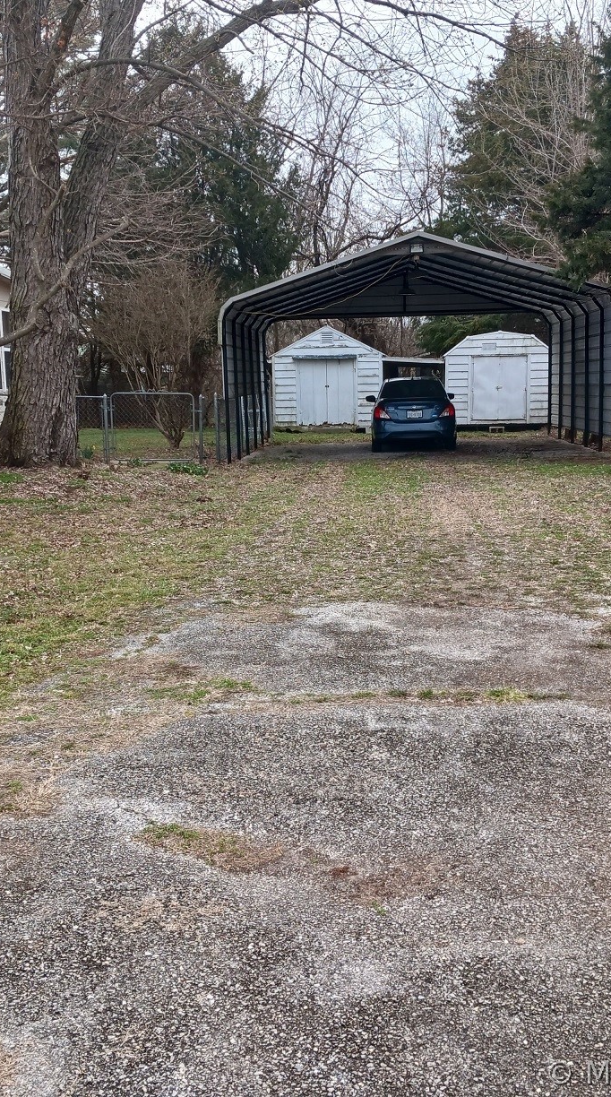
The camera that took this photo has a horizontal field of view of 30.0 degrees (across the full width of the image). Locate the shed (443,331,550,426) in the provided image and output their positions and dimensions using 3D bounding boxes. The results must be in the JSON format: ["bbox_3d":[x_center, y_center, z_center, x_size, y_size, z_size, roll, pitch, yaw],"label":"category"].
[{"bbox_3d":[5.133,-4.613,31.067,2.861,2.482,2.900,-1,9,3],"label":"shed"}]

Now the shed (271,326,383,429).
[{"bbox_3d":[0.711,-4.745,31.709,3.088,2.730,2.900,-1,9,3],"label":"shed"}]

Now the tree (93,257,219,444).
[{"bbox_3d":[-3.476,-4.481,26.368,2.900,4.327,2.800,-1,9,3],"label":"tree"}]

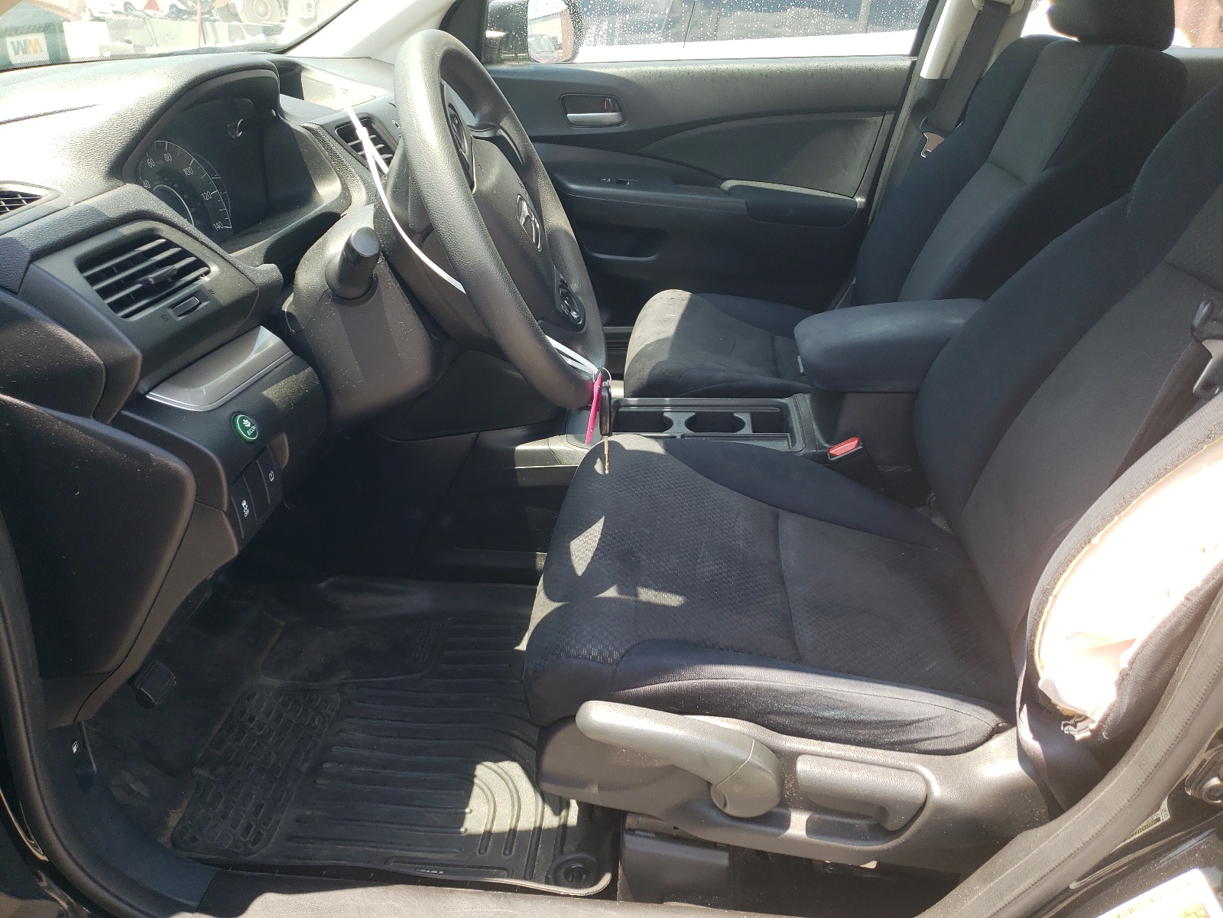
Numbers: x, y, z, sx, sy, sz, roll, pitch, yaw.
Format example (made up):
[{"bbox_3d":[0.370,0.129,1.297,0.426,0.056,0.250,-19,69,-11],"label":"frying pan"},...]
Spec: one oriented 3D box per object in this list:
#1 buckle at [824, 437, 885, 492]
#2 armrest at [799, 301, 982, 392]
[{"bbox_3d":[0.323,0.020,1.196,0.044,0.079,0.028,-28,18,17],"label":"buckle"},{"bbox_3d":[0.386,-0.157,1.238,0.287,0.083,0.180,1,24,6],"label":"armrest"}]

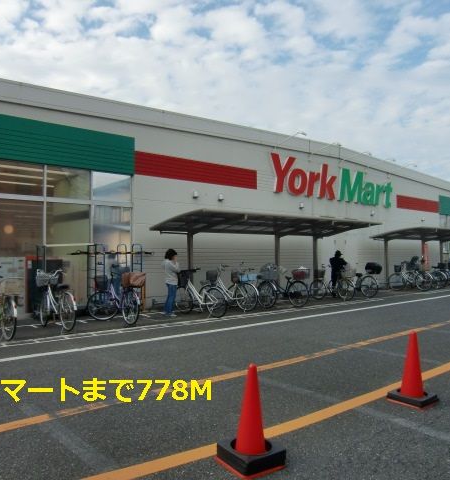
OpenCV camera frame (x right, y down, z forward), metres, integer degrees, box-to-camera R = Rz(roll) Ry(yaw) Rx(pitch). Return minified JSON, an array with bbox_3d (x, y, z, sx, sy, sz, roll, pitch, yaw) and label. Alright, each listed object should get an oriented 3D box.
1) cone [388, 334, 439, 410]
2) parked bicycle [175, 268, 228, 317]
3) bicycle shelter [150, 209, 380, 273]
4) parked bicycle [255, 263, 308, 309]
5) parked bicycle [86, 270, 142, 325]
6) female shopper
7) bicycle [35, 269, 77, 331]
[{"bbox_3d":[1.903,1.273,4.488,0.375,0.700,0.375,1,-2,-42],"label":"cone"},{"bbox_3d":[-0.612,1.240,10.467,1.800,1.080,0.580,-1,-2,40],"label":"parked bicycle"},{"bbox_3d":[1.493,0.639,12.370,7.000,2.380,2.250,1,-2,-40],"label":"bicycle shelter"},{"bbox_3d":[1.600,1.265,12.000,0.580,1.080,1.770,1,-2,-44],"label":"parked bicycle"},{"bbox_3d":[-2.310,1.213,9.468,1.760,1.080,0.580,-1,-2,44],"label":"parked bicycle"},{"bbox_3d":[-1.270,0.995,10.350,0.380,1.570,0.450,0,-1,-7],"label":"female shopper"},{"bbox_3d":[-3.210,1.135,8.420,0.570,1.090,1.770,1,-2,-44],"label":"bicycle"}]

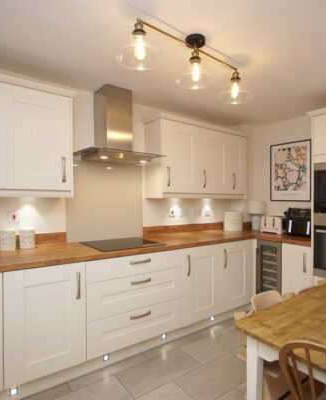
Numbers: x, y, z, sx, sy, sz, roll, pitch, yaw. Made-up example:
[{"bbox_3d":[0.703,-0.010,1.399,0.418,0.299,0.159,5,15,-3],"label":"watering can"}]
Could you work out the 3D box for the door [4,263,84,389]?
[{"bbox_3d":[-0.759,0.796,1.655,0.499,0.720,0.030,0,0,-34],"label":"door"}]

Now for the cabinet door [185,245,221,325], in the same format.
[{"bbox_3d":[0.388,0.810,2.449,0.494,0.719,0.025,0,0,-34],"label":"cabinet door"}]

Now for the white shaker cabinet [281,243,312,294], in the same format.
[{"bbox_3d":[1.369,0.813,2.555,0.025,0.719,0.294,0,0,-34],"label":"white shaker cabinet"}]

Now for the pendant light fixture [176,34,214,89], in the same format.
[{"bbox_3d":[0.212,-0.913,1.630,0.250,0.300,0.250,0,0,0],"label":"pendant light fixture"}]

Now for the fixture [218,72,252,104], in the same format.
[{"bbox_3d":[0.547,-0.875,1.885,0.250,0.220,0.250,0,0,0],"label":"fixture"}]

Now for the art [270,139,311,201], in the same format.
[{"bbox_3d":[1.626,-0.354,3.212,0.025,0.750,0.527,0,0,-34],"label":"art"}]

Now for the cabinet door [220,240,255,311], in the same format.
[{"bbox_3d":[0.804,0.812,2.724,0.502,0.719,0.025,0,0,-34],"label":"cabinet door"}]

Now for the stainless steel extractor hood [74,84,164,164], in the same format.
[{"bbox_3d":[-0.394,-0.689,2.297,0.685,0.655,0.525,0,0,-34],"label":"stainless steel extractor hood"}]

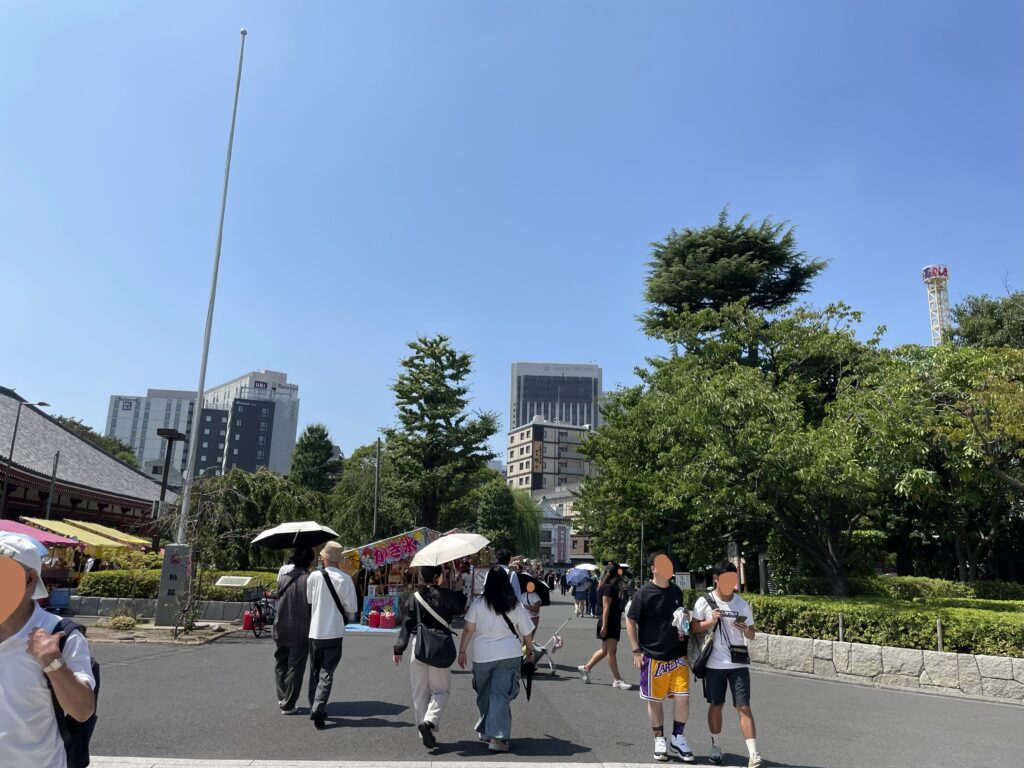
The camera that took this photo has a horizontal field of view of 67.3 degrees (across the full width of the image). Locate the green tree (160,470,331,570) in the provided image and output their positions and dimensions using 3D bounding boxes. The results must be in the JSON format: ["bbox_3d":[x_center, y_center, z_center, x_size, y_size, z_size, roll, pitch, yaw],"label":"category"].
[{"bbox_3d":[-9.065,4.877,26.025,5.529,3.968,4.800,2,-14,0],"label":"green tree"}]

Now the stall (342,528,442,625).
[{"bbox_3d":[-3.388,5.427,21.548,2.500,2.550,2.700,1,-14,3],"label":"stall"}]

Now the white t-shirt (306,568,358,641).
[{"bbox_3d":[-1.841,2.251,7.887,0.460,0.720,0.320,0,-14,7],"label":"white t-shirt"}]

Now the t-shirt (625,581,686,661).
[{"bbox_3d":[1.297,2.146,6.951,0.560,0.700,0.320,6,-14,-17],"label":"t-shirt"}]

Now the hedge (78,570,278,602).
[{"bbox_3d":[-9.500,5.891,22.400,5.812,0.834,1.800,2,-14,0],"label":"hedge"}]

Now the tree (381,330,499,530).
[{"bbox_3d":[-3.039,3.233,33.147,4.792,11.017,4.700,2,-14,0],"label":"tree"}]

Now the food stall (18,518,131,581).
[{"bbox_3d":[-15.270,6.124,26.405,2.750,2.750,2.700,2,-14,0],"label":"food stall"}]

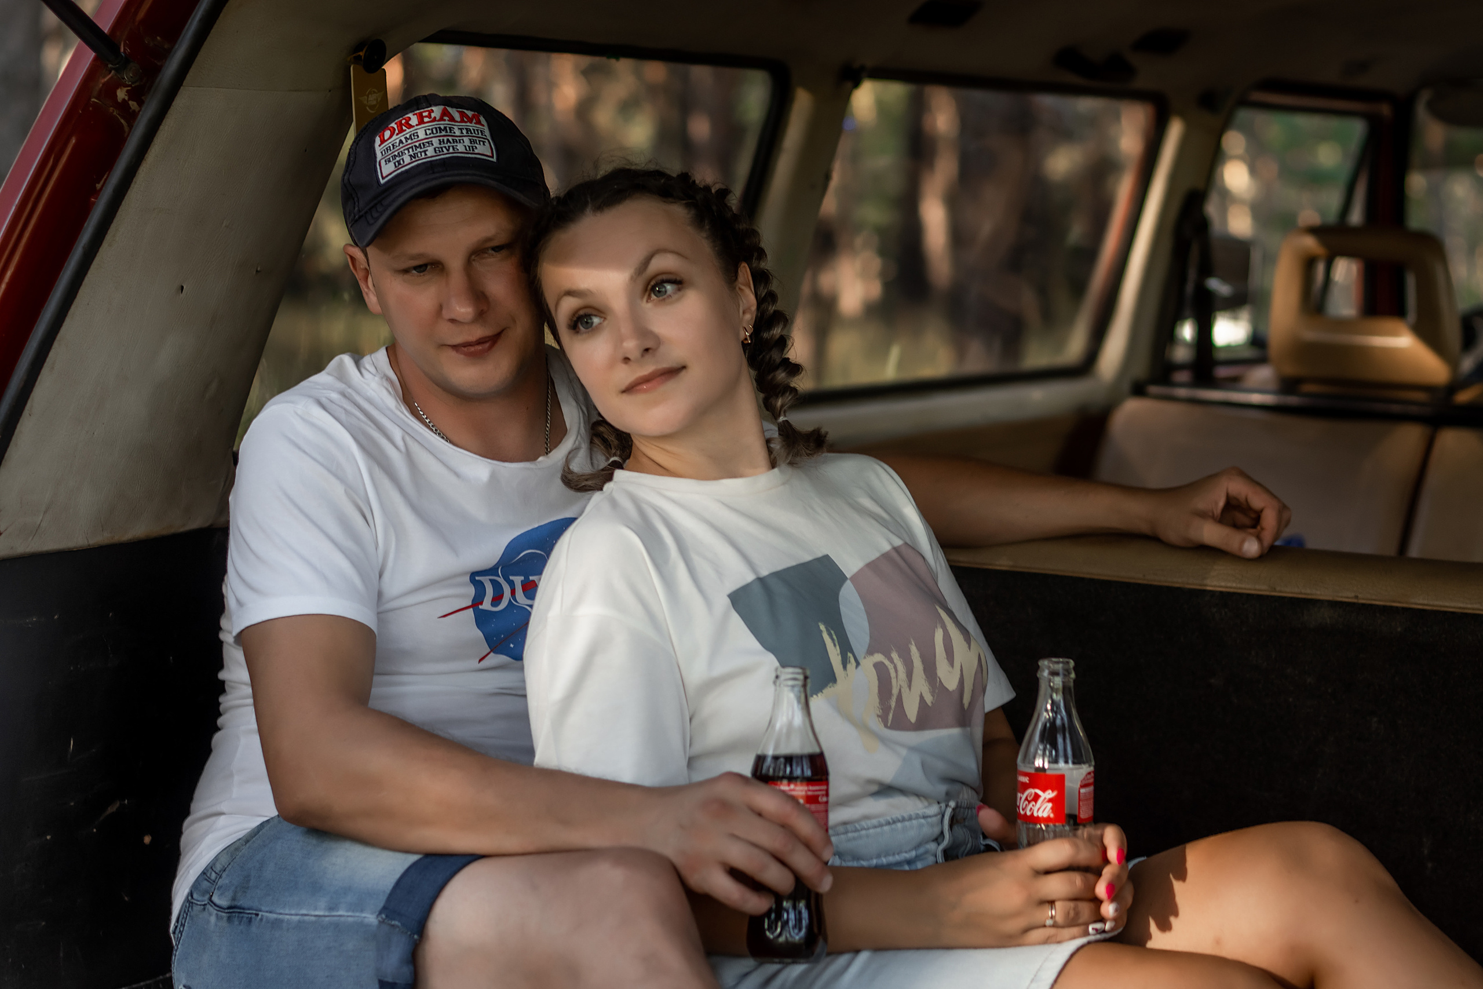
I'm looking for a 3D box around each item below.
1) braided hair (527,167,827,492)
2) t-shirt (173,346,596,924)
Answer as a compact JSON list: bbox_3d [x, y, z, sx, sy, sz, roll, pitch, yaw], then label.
[{"bbox_3d":[-0.065,-0.125,2.430,0.200,0.255,0.195,-20,3,-18],"label":"braided hair"},{"bbox_3d":[-0.213,0.108,2.530,0.480,0.500,0.310,3,7,-32],"label":"t-shirt"}]

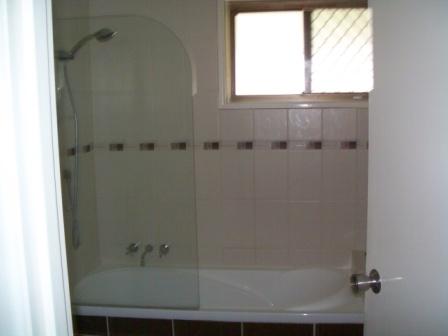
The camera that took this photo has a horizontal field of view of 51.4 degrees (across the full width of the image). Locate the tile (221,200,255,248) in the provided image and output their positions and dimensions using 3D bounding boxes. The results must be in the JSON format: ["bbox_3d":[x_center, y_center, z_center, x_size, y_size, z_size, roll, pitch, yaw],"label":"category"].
[{"bbox_3d":[0.087,0.340,2.844,0.200,0.300,0.010,0,7,6],"label":"tile"}]

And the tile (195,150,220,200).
[{"bbox_3d":[-0.109,0.043,2.826,0.184,0.300,0.010,0,7,6],"label":"tile"}]

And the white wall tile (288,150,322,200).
[{"bbox_3d":[0.480,0.041,2.769,0.200,0.300,0.010,0,7,6],"label":"white wall tile"}]

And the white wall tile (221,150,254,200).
[{"bbox_3d":[0.081,0.045,2.819,0.200,0.298,0.010,0,5,7],"label":"white wall tile"}]

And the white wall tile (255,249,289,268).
[{"bbox_3d":[0.288,0.555,2.837,0.200,0.117,0.010,0,5,7],"label":"white wall tile"}]

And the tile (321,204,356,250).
[{"bbox_3d":[0.686,0.344,2.771,0.200,0.298,0.010,0,5,7],"label":"tile"}]

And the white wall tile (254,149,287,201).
[{"bbox_3d":[0.281,0.044,2.794,0.200,0.298,0.010,0,5,7],"label":"white wall tile"}]

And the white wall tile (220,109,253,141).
[{"bbox_3d":[0.078,-0.254,2.772,0.200,0.188,0.010,0,7,6],"label":"white wall tile"}]

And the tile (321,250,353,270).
[{"bbox_3d":[0.689,0.552,2.788,0.200,0.115,0.010,0,5,7],"label":"tile"}]

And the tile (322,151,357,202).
[{"bbox_3d":[0.679,0.040,2.750,0.200,0.300,0.010,0,7,6],"label":"tile"}]

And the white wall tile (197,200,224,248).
[{"bbox_3d":[-0.115,0.347,2.868,0.200,0.298,0.010,0,5,7],"label":"white wall tile"}]

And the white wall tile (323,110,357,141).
[{"bbox_3d":[0.677,-0.253,2.720,0.200,0.180,0.010,0,5,7],"label":"white wall tile"}]

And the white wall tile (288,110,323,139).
[{"bbox_3d":[0.476,-0.256,2.733,0.200,0.188,0.010,0,7,6],"label":"white wall tile"}]

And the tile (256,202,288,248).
[{"bbox_3d":[0.285,0.346,2.820,0.200,0.298,0.010,0,5,7],"label":"tile"}]

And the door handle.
[{"bbox_3d":[0.360,0.294,1.196,0.066,0.062,0.062,-2,5,-8],"label":"door handle"}]

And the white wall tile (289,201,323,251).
[{"bbox_3d":[0.485,0.339,2.806,0.200,0.300,0.010,0,7,6],"label":"white wall tile"}]

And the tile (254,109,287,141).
[{"bbox_3d":[0.277,-0.255,2.753,0.200,0.188,0.010,0,7,6],"label":"tile"}]

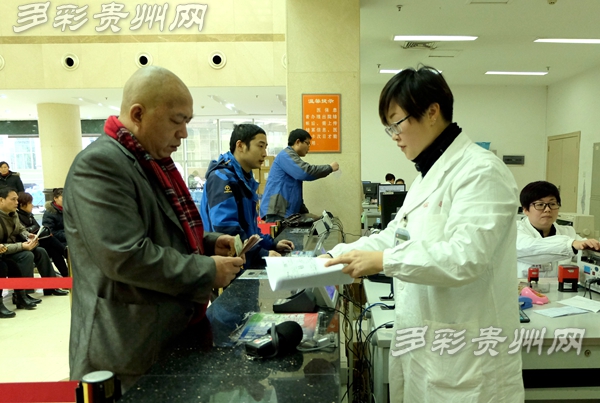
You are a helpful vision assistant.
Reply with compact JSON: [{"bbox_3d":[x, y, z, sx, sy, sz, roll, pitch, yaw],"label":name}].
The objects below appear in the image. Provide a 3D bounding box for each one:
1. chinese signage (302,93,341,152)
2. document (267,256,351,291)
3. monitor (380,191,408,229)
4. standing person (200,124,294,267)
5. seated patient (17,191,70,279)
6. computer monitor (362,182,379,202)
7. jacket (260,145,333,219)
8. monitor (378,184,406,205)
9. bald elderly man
[{"bbox_3d":[0.218,-0.776,4.000,0.400,0.600,0.030,0,4,2],"label":"chinese signage"},{"bbox_3d":[0.028,0.183,1.080,0.220,0.050,0.270,0,4,0],"label":"document"},{"bbox_3d":[0.949,0.103,3.750,0.410,0.410,0.180,-1,4,-6],"label":"monitor"},{"bbox_3d":[-0.280,0.405,2.231,0.500,1.648,0.540,1,4,13],"label":"standing person"},{"bbox_3d":[-2.920,0.485,4.500,0.720,1.170,0.460,0,5,6],"label":"seated patient"},{"bbox_3d":[1.355,-0.152,7.600,0.380,0.400,0.180,0,4,0],"label":"computer monitor"},{"bbox_3d":[-0.047,-0.161,3.400,0.600,0.620,0.520,-1,4,-8],"label":"jacket"},{"bbox_3d":[1.361,-0.047,5.900,0.400,0.400,0.170,0,4,5],"label":"monitor"},{"bbox_3d":[-0.401,0.462,1.192,0.490,1.689,0.550,0,4,5],"label":"bald elderly man"}]

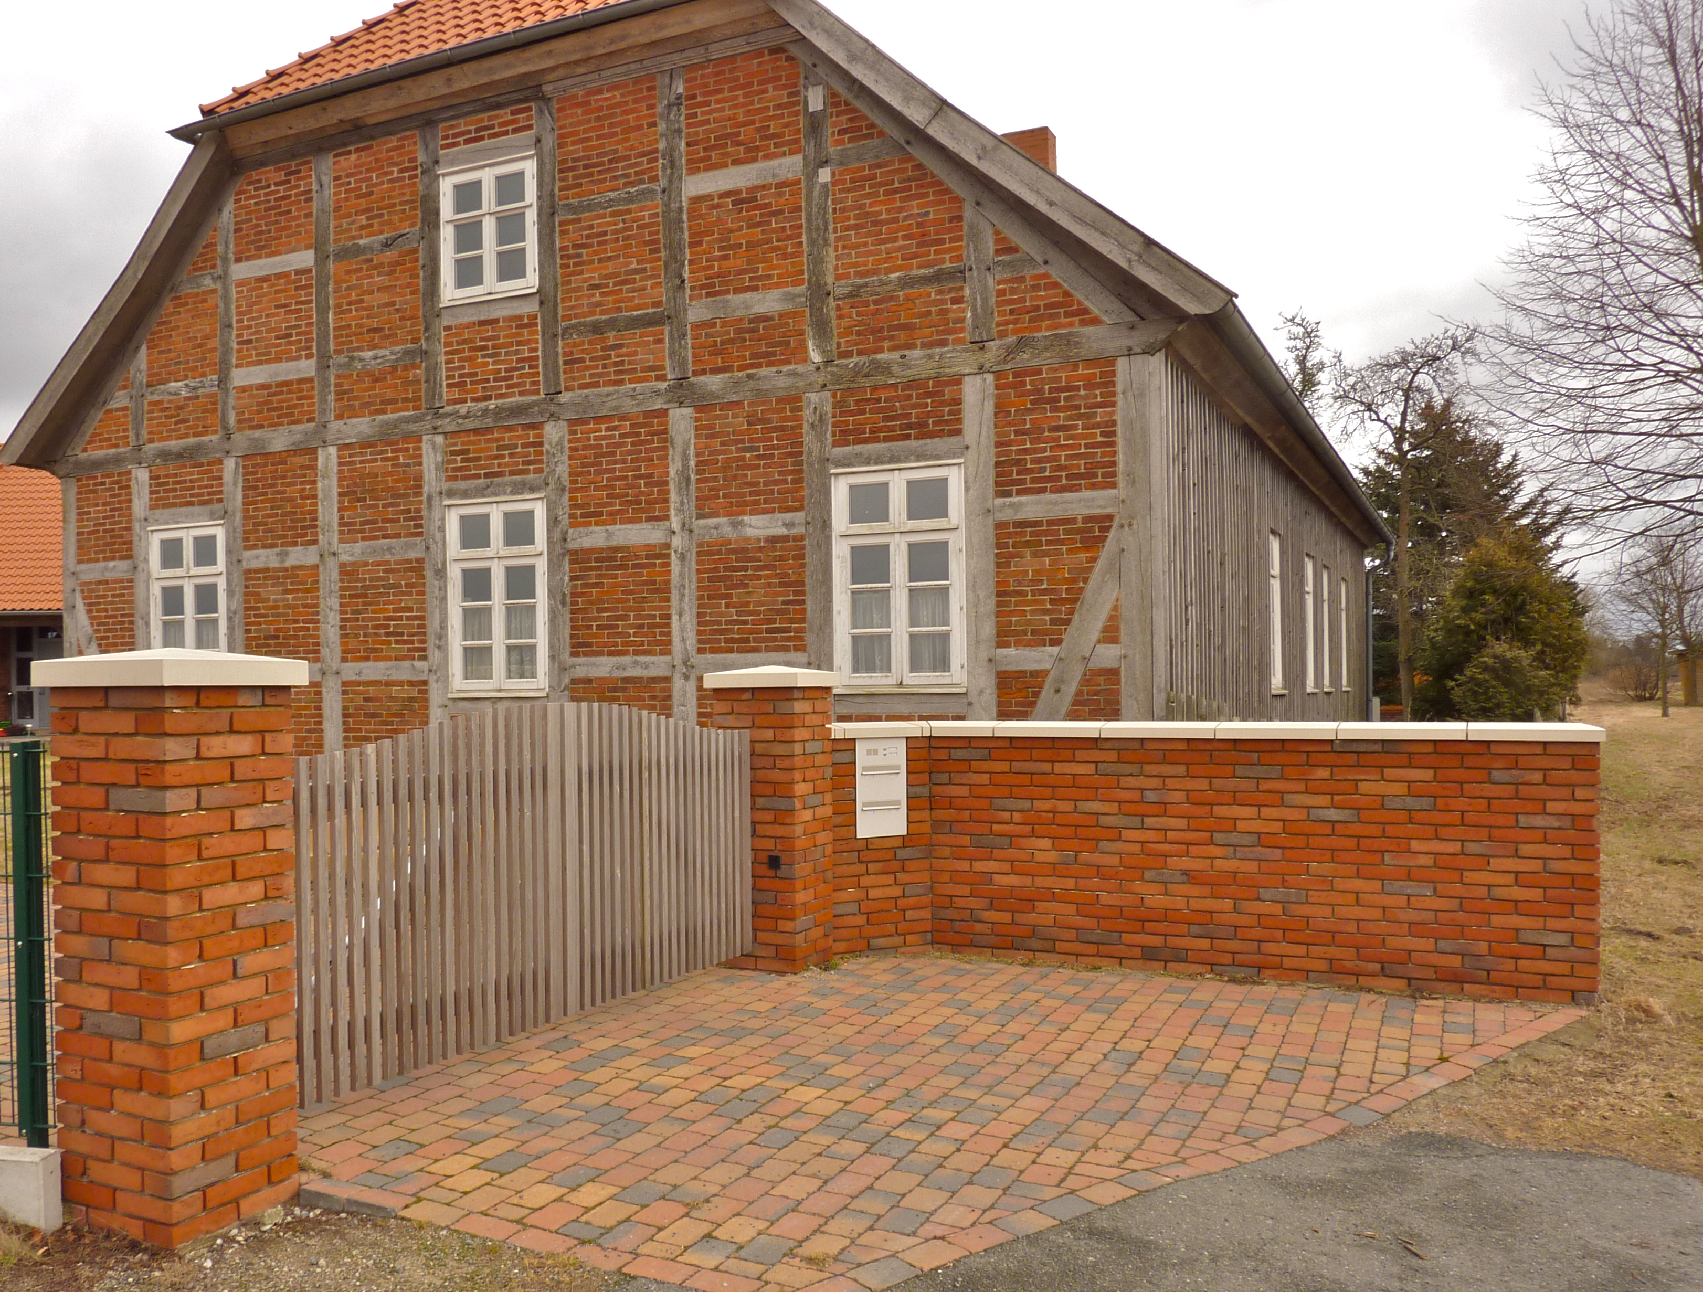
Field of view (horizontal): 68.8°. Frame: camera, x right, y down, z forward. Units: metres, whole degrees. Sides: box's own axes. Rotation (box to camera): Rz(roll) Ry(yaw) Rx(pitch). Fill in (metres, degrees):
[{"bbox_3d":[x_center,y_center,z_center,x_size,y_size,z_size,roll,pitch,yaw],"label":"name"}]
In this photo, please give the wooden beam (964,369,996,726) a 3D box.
[{"bbox_3d":[0.996,-0.407,9.185,0.240,3.181,0.200,-1,-1,26],"label":"wooden beam"}]

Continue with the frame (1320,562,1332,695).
[{"bbox_3d":[6.442,-0.246,16.954,0.120,1.751,1.100,-1,-1,27],"label":"frame"}]

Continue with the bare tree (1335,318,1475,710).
[{"bbox_3d":[9.374,-1.565,20.920,2.200,7.301,2.200,-1,-1,24],"label":"bare tree"}]

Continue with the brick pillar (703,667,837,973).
[{"bbox_3d":[-0.466,0.995,7.391,0.590,1.744,0.590,-1,-2,22],"label":"brick pillar"}]

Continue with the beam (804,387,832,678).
[{"bbox_3d":[-0.202,-0.376,9.769,0.242,3.208,0.200,-1,-1,26],"label":"beam"}]

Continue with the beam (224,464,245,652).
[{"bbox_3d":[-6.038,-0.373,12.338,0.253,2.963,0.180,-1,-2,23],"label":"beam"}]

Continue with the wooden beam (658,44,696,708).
[{"bbox_3d":[-1.401,-1.920,10.384,0.245,5.817,0.180,-1,-2,23],"label":"wooden beam"}]

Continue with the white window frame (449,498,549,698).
[{"bbox_3d":[-3.125,-0.423,11.036,1.054,1.727,0.120,-1,-2,23],"label":"white window frame"}]

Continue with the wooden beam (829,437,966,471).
[{"bbox_3d":[0.378,-1.474,9.612,1.065,0.165,0.180,-1,-2,23],"label":"wooden beam"}]

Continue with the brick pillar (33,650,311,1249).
[{"bbox_3d":[-2.181,0.906,4.043,0.565,1.789,0.565,-1,-1,24],"label":"brick pillar"}]

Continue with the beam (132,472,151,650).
[{"bbox_3d":[-7.254,-0.345,12.859,0.265,2.970,0.180,-1,-2,23],"label":"beam"}]

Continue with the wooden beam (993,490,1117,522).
[{"bbox_3d":[1.485,-1.000,8.944,0.904,0.163,0.180,-1,-1,26],"label":"wooden beam"}]

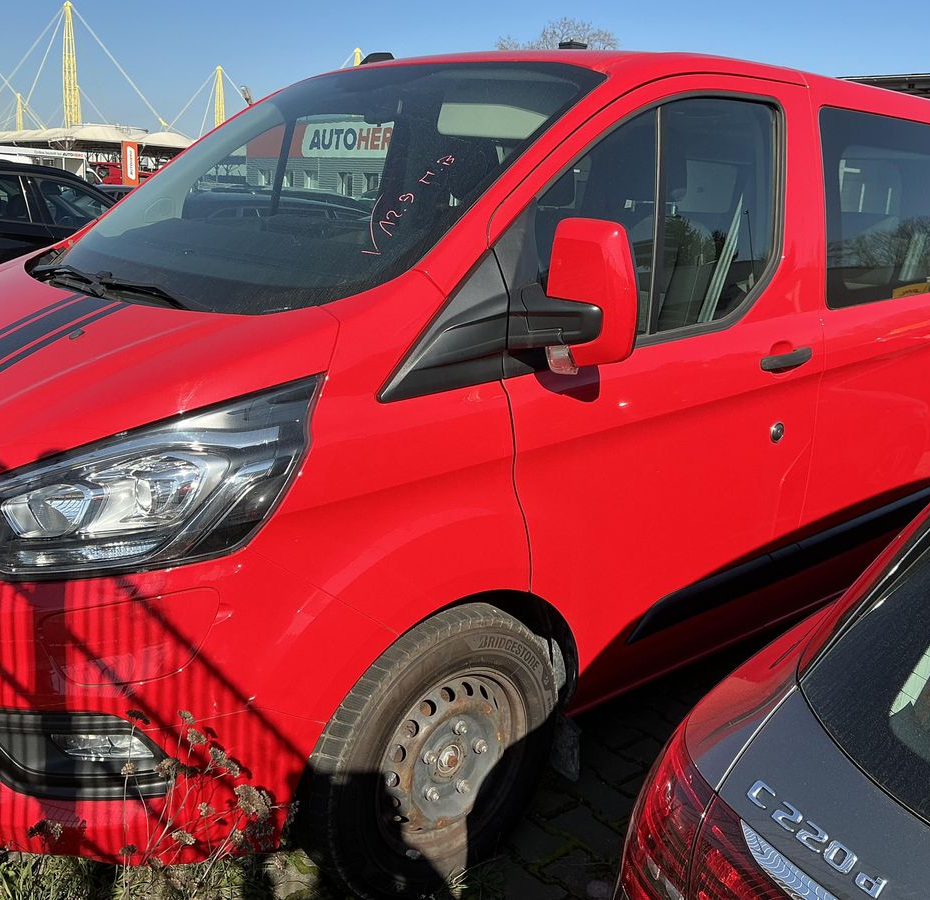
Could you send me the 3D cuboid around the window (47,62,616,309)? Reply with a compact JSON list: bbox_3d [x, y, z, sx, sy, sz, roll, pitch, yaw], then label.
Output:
[{"bbox_3d":[-0.471,-0.733,2.602,1.520,0.130,1.126,18,58,45],"label":"window"}]

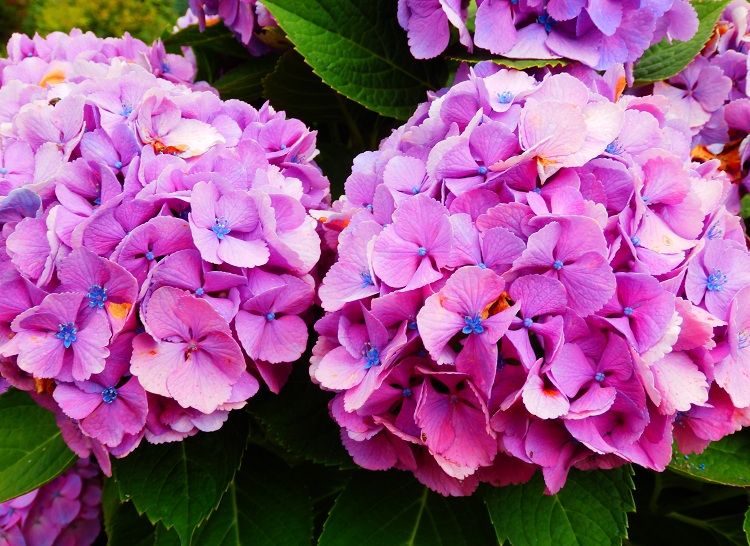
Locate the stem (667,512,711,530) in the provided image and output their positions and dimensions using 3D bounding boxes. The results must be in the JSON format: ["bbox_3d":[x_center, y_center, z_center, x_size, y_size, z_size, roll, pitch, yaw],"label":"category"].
[{"bbox_3d":[0.172,0.136,0.440,0.025,0.005,0.005,22,0,-6],"label":"stem"}]

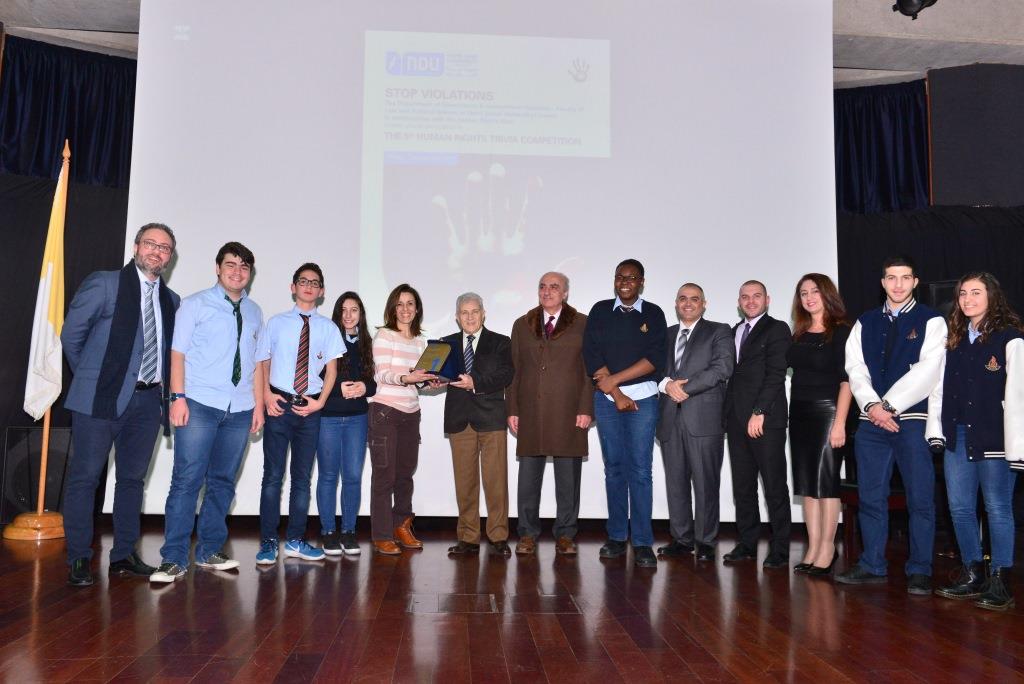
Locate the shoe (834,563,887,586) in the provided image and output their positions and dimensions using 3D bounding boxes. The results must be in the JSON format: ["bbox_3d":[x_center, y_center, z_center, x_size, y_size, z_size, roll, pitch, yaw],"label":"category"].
[{"bbox_3d":[1.835,1.206,4.342,0.290,0.110,0.110,2,-5,-11],"label":"shoe"}]

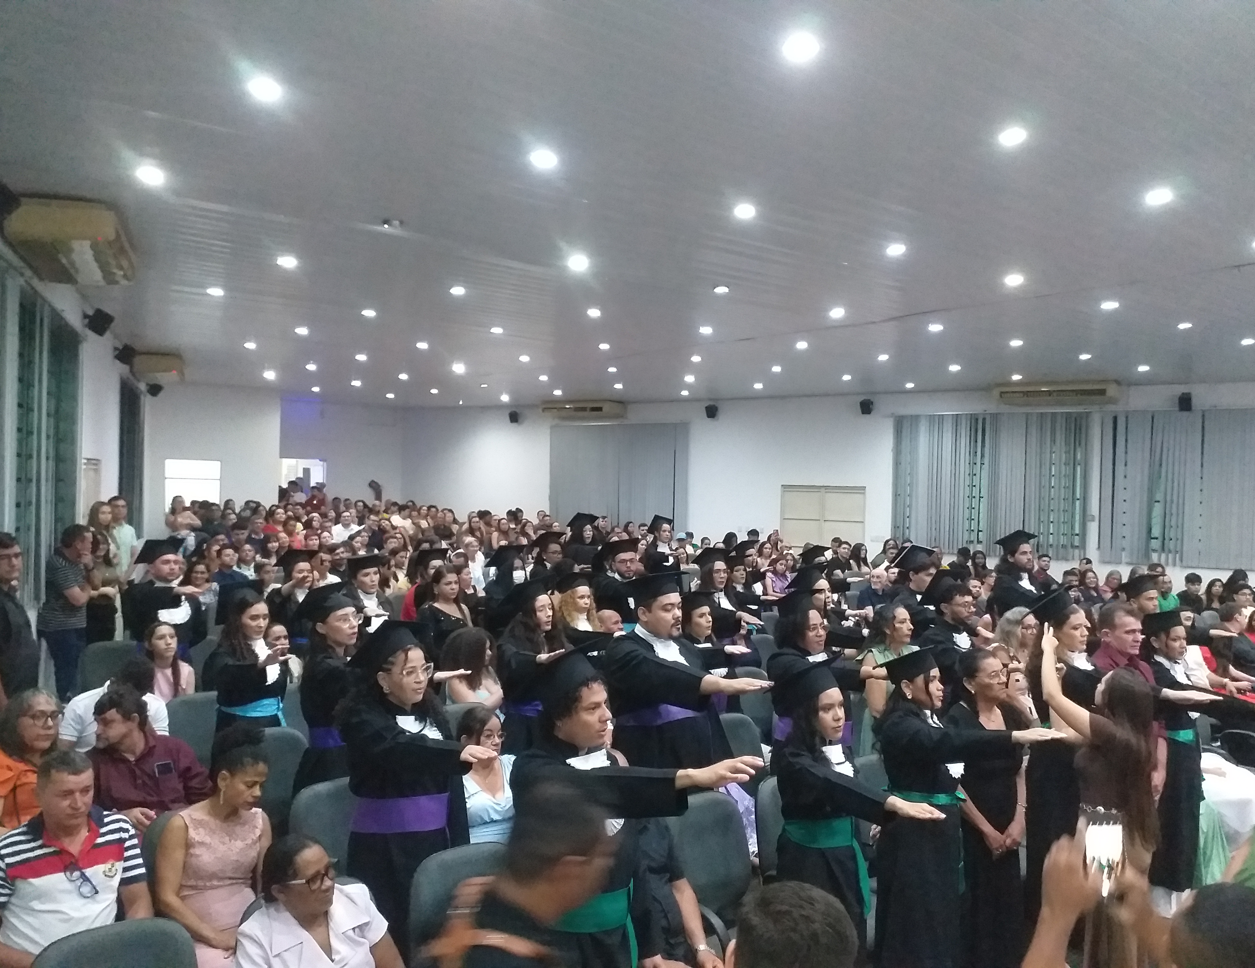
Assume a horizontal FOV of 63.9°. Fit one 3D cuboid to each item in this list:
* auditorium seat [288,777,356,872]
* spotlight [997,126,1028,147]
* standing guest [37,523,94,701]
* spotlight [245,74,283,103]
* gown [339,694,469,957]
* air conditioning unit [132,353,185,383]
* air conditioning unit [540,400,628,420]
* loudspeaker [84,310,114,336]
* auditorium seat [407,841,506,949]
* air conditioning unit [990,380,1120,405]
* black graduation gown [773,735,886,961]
[{"bbox_3d":[-1.038,1.651,3.909,0.550,0.940,0.600,2,-1,-40],"label":"auditorium seat"},{"bbox_3d":[1.777,-1.605,4.645,0.140,0.050,0.140,1,0,0],"label":"spotlight"},{"bbox_3d":[-4.145,1.109,7.394,0.420,1.634,0.500,2,0,-15],"label":"standing guest"},{"bbox_3d":[-1.557,-1.691,4.311,0.140,0.050,0.140,2,0,-39],"label":"spotlight"},{"bbox_3d":[-0.705,1.369,3.487,0.660,1.215,0.480,1,-1,40],"label":"gown"},{"bbox_3d":[-6.590,-1.630,14.202,0.670,0.240,1.570,2,0,-21],"label":"air conditioning unit"},{"bbox_3d":[-0.889,-1.452,19.596,1.570,0.240,0.670,1,0,35],"label":"air conditioning unit"},{"bbox_3d":[-4.777,-1.466,9.146,0.170,0.210,0.170,33,-13,-21],"label":"loudspeaker"},{"bbox_3d":[-0.404,1.662,3.185,0.550,0.940,0.600,2,-1,-40],"label":"auditorium seat"},{"bbox_3d":[6.223,-1.307,14.641,1.570,0.240,0.670,1,0,35],"label":"air conditioning unit"},{"bbox_3d":[0.725,1.459,3.349,0.480,1.104,0.660,2,0,-30],"label":"black graduation gown"}]

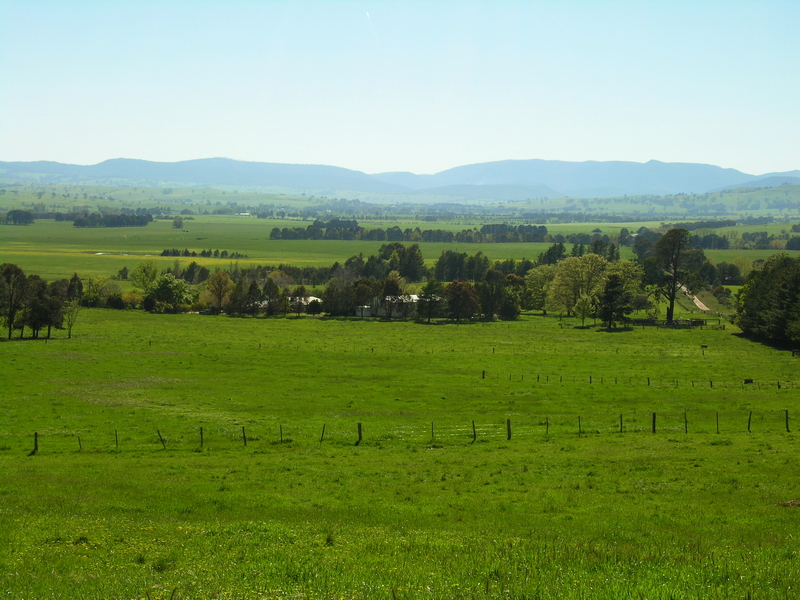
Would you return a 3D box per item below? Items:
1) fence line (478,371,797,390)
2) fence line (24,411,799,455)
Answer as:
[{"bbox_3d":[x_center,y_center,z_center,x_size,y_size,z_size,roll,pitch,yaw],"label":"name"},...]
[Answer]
[{"bbox_3d":[31.487,11.258,193.006,49.048,1.350,0.300,3,5,37],"label":"fence line"},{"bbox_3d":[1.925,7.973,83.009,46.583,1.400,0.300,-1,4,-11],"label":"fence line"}]

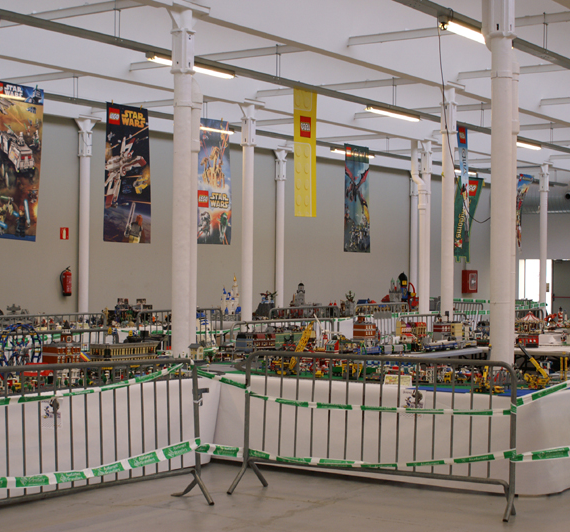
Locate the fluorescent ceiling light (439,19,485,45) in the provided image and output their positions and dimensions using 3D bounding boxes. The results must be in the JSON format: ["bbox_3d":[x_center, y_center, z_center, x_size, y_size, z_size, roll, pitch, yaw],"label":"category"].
[{"bbox_3d":[2.022,-2.404,12.077,0.150,0.110,1.480,0,-1,36],"label":"fluorescent ceiling light"}]

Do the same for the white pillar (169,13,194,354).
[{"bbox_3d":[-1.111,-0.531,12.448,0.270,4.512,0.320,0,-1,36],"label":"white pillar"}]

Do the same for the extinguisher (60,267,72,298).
[{"bbox_3d":[-3.758,0.266,19.793,0.180,0.520,0.200,1,0,35],"label":"extinguisher"}]

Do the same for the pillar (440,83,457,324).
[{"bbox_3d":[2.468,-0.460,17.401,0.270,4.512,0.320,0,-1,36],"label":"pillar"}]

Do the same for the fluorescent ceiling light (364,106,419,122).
[{"bbox_3d":[1.684,-2.354,17.863,0.150,0.110,1.480,0,-1,36],"label":"fluorescent ceiling light"}]

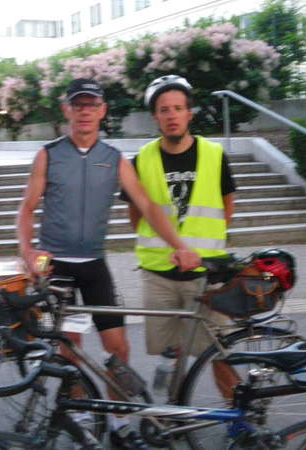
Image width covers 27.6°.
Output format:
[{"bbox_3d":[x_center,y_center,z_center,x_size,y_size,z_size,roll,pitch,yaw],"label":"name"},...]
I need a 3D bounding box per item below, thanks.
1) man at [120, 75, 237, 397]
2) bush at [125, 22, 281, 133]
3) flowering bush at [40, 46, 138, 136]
[{"bbox_3d":[0.130,0.175,3.170,0.560,1.830,0.380,-3,9,-2],"label":"man"},{"bbox_3d":[1.052,-3.073,13.000,3.200,2.300,2.300,-3,9,-2],"label":"bush"},{"bbox_3d":[-1.596,-3.228,15.200,2.300,2.150,1.900,-3,9,-2],"label":"flowering bush"}]

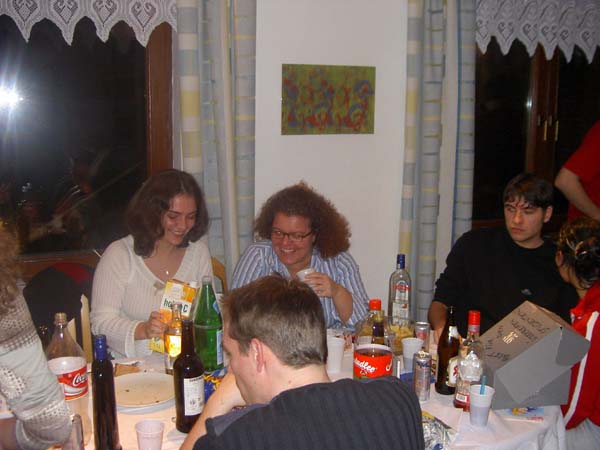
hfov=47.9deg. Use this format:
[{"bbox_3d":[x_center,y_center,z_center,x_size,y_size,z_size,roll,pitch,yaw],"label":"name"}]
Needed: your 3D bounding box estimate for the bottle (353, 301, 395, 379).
[{"bbox_3d":[0.190,0.356,1.751,0.096,0.332,0.096,1,11,0],"label":"bottle"}]

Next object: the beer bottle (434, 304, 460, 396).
[{"bbox_3d":[0.431,0.359,1.949,0.069,0.258,0.069,1,11,0],"label":"beer bottle"}]

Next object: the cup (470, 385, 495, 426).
[{"bbox_3d":[0.475,0.477,1.773,0.067,0.094,0.067,1,11,0],"label":"cup"}]

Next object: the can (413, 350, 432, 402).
[{"bbox_3d":[0.351,0.430,1.900,0.054,0.136,0.054,1,11,0],"label":"can"}]

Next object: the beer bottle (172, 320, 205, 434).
[{"bbox_3d":[-0.286,0.386,1.752,0.079,0.297,0.079,1,10,0],"label":"beer bottle"}]

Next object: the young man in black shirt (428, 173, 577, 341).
[{"bbox_3d":[0.763,0.461,2.662,0.600,1.280,0.720,8,13,36],"label":"young man in black shirt"}]

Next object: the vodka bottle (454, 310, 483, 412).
[{"bbox_3d":[0.460,0.369,1.847,0.073,0.279,0.073,1,11,0],"label":"vodka bottle"}]

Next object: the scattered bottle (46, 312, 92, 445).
[{"bbox_3d":[-0.580,0.374,1.694,0.096,0.333,0.096,1,10,0],"label":"scattered bottle"}]

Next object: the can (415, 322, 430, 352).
[{"bbox_3d":[0.409,0.390,2.253,0.053,0.133,0.053,1,10,0],"label":"can"}]

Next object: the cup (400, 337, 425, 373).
[{"bbox_3d":[0.362,0.417,2.177,0.070,0.105,0.070,1,10,0],"label":"cup"}]

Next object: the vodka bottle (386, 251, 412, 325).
[{"bbox_3d":[0.365,0.263,2.454,0.081,0.310,0.081,1,10,0],"label":"vodka bottle"}]

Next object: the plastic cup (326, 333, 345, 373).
[{"bbox_3d":[0.112,0.417,2.158,0.070,0.105,0.070,1,10,0],"label":"plastic cup"}]

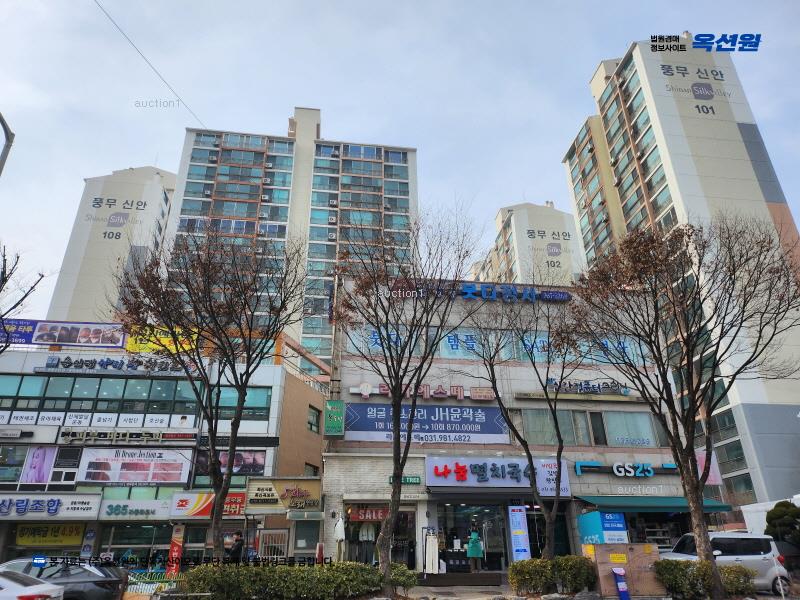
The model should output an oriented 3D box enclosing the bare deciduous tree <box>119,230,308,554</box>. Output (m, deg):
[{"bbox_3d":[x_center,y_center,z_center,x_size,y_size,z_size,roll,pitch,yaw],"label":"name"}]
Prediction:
[{"bbox_3d":[-5.870,2.667,15.960,5.700,10.220,5.700,3,-26,-7],"label":"bare deciduous tree"}]

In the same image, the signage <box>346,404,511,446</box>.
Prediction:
[{"bbox_3d":[1.098,4.737,21.247,6.359,1.420,0.080,3,-26,-8],"label":"signage"}]

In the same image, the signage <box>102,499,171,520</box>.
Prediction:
[{"bbox_3d":[-10.748,8.613,22.710,2.662,0.777,0.250,3,-26,-8],"label":"signage"}]

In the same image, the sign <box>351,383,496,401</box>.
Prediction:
[{"bbox_3d":[0.969,3.661,21.856,5.840,0.624,0.300,3,-26,-7],"label":"sign"}]

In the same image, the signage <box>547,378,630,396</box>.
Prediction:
[{"bbox_3d":[7.740,3.617,22.795,3.572,0.596,0.150,3,-26,-8],"label":"signage"}]

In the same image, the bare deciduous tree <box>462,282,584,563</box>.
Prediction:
[{"bbox_3d":[3.847,3.335,16.355,4.036,9.069,4.036,3,-26,-7],"label":"bare deciduous tree"}]

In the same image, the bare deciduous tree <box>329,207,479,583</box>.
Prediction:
[{"bbox_3d":[0.301,2.315,15.721,4.530,10.520,4.530,3,-26,-7],"label":"bare deciduous tree"}]

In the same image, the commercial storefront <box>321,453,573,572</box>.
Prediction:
[{"bbox_3d":[1.686,7.908,20.304,9.040,3.980,2.400,3,-26,-7],"label":"commercial storefront"}]

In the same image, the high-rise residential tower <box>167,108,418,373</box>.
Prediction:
[{"bbox_3d":[-14.123,1.868,73.899,32.210,61.480,12.500,3,-26,-8],"label":"high-rise residential tower"}]

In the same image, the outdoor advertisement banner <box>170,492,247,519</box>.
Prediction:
[{"bbox_3d":[-8.371,9.077,24.489,3.154,0.969,0.400,3,-26,-7],"label":"outdoor advertisement banner"}]

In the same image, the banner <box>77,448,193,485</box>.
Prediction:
[{"bbox_3d":[-11.159,7.046,23.508,4.448,1.441,0.120,3,-26,-8],"label":"banner"}]

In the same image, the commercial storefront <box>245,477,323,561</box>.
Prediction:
[{"bbox_3d":[-4.317,8.516,20.558,2.750,3.600,1.800,3,-26,-7],"label":"commercial storefront"}]

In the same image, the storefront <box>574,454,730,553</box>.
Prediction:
[{"bbox_3d":[8.979,7.960,20.489,5.010,4.130,3.000,3,-26,-7],"label":"storefront"}]

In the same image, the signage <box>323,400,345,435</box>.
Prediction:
[{"bbox_3d":[-2.444,4.447,20.744,0.739,1.338,0.250,3,-26,-8],"label":"signage"}]

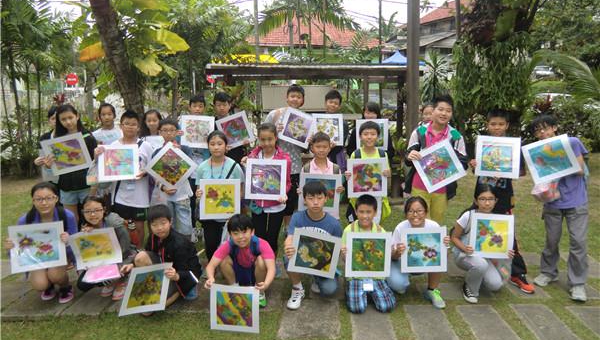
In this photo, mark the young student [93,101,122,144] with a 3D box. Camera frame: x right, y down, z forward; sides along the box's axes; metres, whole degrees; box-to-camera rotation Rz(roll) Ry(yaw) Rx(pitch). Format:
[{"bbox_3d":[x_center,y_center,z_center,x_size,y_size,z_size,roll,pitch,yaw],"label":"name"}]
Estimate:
[{"bbox_3d":[-1.874,0.079,4.164,0.380,1.489,0.270,-2,9,-11],"label":"young student"}]

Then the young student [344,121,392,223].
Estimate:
[{"bbox_3d":[0.595,0.261,3.736,0.440,1.369,0.360,1,10,3],"label":"young student"}]

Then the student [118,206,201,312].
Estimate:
[{"bbox_3d":[-1.025,0.620,3.080,0.460,0.750,0.560,5,10,30],"label":"student"}]

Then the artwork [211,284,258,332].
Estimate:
[{"bbox_3d":[-0.429,0.924,2.760,0.315,0.315,0.015,2,9,0],"label":"artwork"}]

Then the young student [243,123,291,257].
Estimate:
[{"bbox_3d":[-0.269,0.326,3.440,0.420,1.410,0.340,-1,10,-3],"label":"young student"}]

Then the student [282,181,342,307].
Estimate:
[{"bbox_3d":[0.097,0.529,3.220,0.460,0.888,0.620,0,9,0],"label":"student"}]

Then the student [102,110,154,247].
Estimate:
[{"bbox_3d":[-1.435,0.196,3.610,0.480,1.427,0.400,-2,9,-11],"label":"student"}]

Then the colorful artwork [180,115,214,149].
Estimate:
[{"bbox_3d":[-0.970,-0.364,3.950,0.315,0.315,0.020,0,9,-7],"label":"colorful artwork"}]

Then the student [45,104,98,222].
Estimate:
[{"bbox_3d":[-1.965,0.189,3.698,0.450,1.524,0.360,-2,10,-11],"label":"student"}]

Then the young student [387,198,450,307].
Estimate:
[{"bbox_3d":[0.948,0.620,3.300,0.450,0.840,0.550,0,10,6],"label":"young student"}]

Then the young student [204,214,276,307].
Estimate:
[{"bbox_3d":[-0.436,0.653,3.050,0.500,0.696,0.620,-1,9,-5],"label":"young student"}]

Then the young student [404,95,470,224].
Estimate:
[{"bbox_3d":[1.109,0.147,3.499,0.500,1.557,0.380,1,9,9],"label":"young student"}]

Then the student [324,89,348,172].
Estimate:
[{"bbox_3d":[0.356,-0.078,4.559,0.460,1.580,0.340,1,10,3],"label":"student"}]

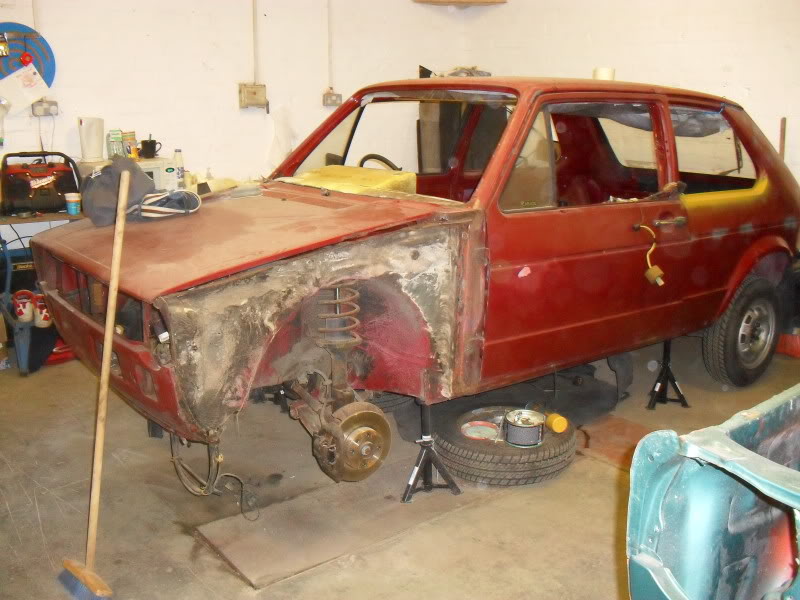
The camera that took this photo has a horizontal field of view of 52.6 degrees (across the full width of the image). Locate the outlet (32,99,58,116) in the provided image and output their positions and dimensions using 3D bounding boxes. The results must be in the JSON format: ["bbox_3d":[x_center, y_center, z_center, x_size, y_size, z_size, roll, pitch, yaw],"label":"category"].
[{"bbox_3d":[-2.054,-1.105,4.680,0.140,0.084,0.048,-10,17,-37],"label":"outlet"}]

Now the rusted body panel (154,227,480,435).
[{"bbox_3d":[-0.231,0.071,2.543,1.120,0.620,0.260,-9,16,-38],"label":"rusted body panel"}]

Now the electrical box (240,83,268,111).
[{"bbox_3d":[-0.996,-1.384,5.500,0.175,0.175,0.090,-9,15,-32],"label":"electrical box"}]

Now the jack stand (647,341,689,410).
[{"bbox_3d":[1.310,0.332,3.908,0.190,0.355,0.175,5,13,18],"label":"jack stand"}]

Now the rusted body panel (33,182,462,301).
[{"bbox_3d":[-0.641,-0.278,2.952,1.080,0.110,1.230,-21,23,-34],"label":"rusted body panel"}]

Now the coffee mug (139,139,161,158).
[{"bbox_3d":[-1.480,-0.895,4.822,0.120,0.102,0.088,-4,13,-16],"label":"coffee mug"}]

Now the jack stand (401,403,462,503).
[{"bbox_3d":[0.090,0.522,2.991,0.225,0.380,0.200,-5,14,-19],"label":"jack stand"}]

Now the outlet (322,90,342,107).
[{"bbox_3d":[-0.487,-1.452,5.852,0.146,0.095,0.050,-9,16,-36],"label":"outlet"}]

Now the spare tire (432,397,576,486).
[{"bbox_3d":[0.420,0.562,3.279,0.577,0.170,0.577,0,13,0],"label":"spare tire"}]

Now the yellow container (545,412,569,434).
[{"bbox_3d":[0.618,0.484,3.185,0.061,0.061,0.052,-5,14,-21],"label":"yellow container"}]

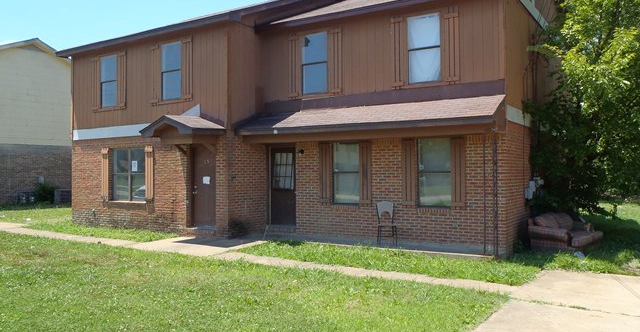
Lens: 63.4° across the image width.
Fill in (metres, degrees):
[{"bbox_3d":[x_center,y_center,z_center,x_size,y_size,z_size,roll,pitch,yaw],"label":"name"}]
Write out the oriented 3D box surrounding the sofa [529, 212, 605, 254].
[{"bbox_3d":[5.569,1.442,11.743,1.720,0.790,0.900,0,0,-42],"label":"sofa"}]

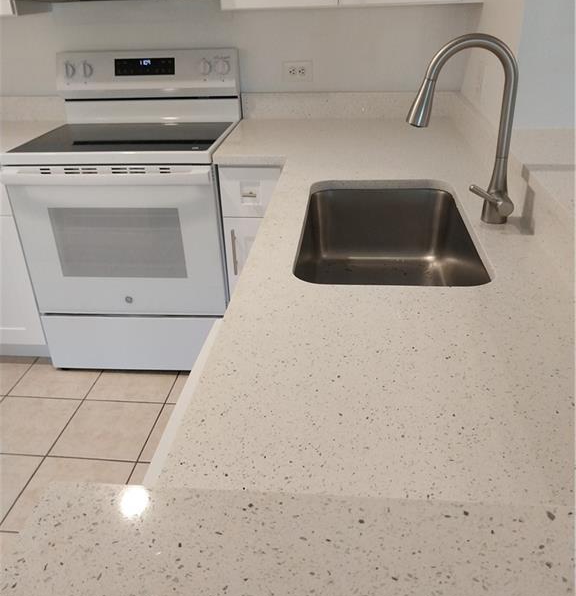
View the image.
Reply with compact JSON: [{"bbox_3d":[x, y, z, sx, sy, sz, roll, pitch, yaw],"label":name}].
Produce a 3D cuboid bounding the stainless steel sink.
[{"bbox_3d":[0.233,-0.064,1.400,0.396,0.225,0.671,1,28,6],"label":"stainless steel sink"}]

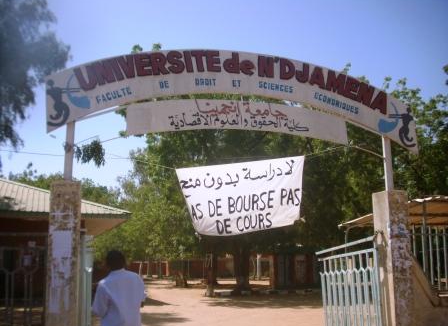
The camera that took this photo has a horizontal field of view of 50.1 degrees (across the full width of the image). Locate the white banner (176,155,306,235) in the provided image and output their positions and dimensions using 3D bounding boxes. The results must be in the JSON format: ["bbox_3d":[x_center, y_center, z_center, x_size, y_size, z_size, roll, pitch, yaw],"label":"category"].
[{"bbox_3d":[0.293,0.425,6.013,1.717,0.901,0.080,-5,-10,-15],"label":"white banner"}]

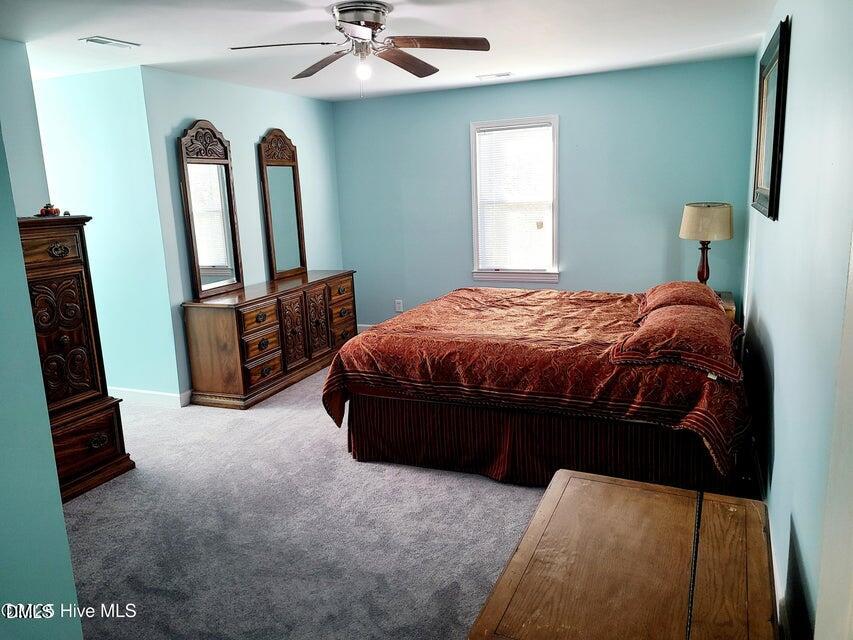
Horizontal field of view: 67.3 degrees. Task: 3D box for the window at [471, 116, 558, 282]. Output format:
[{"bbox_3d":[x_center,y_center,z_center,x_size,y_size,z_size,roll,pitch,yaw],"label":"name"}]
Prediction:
[{"bbox_3d":[0.833,-1.109,6.096,0.870,1.530,0.100,3,13,23],"label":"window"}]

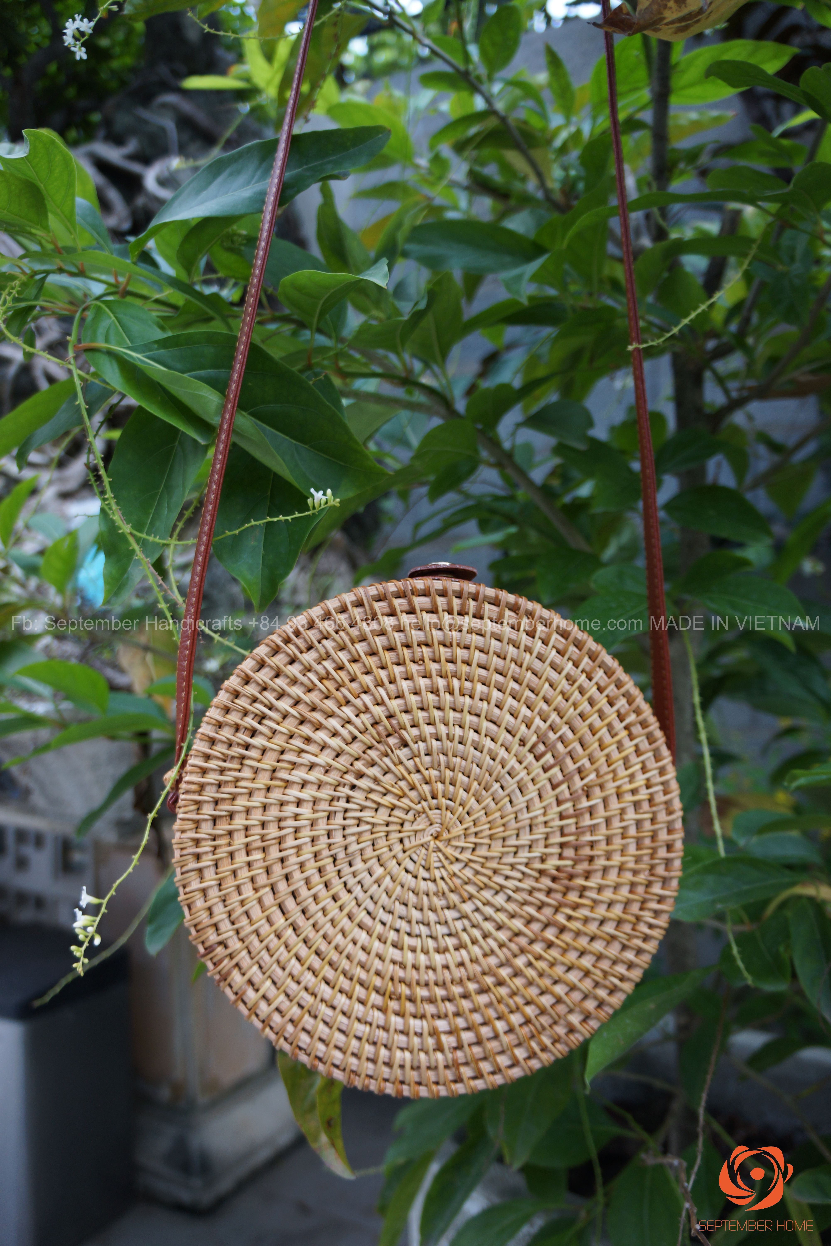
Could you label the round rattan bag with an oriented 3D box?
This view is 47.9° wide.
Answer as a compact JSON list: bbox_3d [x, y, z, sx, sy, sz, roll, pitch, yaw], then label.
[{"bbox_3d":[0.004,0.083,0.407,0.203,0.206,0.080,1,-5,-4],"label":"round rattan bag"}]

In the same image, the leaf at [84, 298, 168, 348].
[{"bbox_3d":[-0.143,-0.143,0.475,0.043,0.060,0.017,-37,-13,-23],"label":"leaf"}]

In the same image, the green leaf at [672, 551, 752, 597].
[{"bbox_3d":[0.262,-0.042,0.820,0.068,0.038,0.025,-21,-25,-1],"label":"green leaf"}]

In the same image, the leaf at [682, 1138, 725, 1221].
[{"bbox_3d":[0.231,0.447,0.750,0.037,0.070,0.035,0,-3,0],"label":"leaf"}]

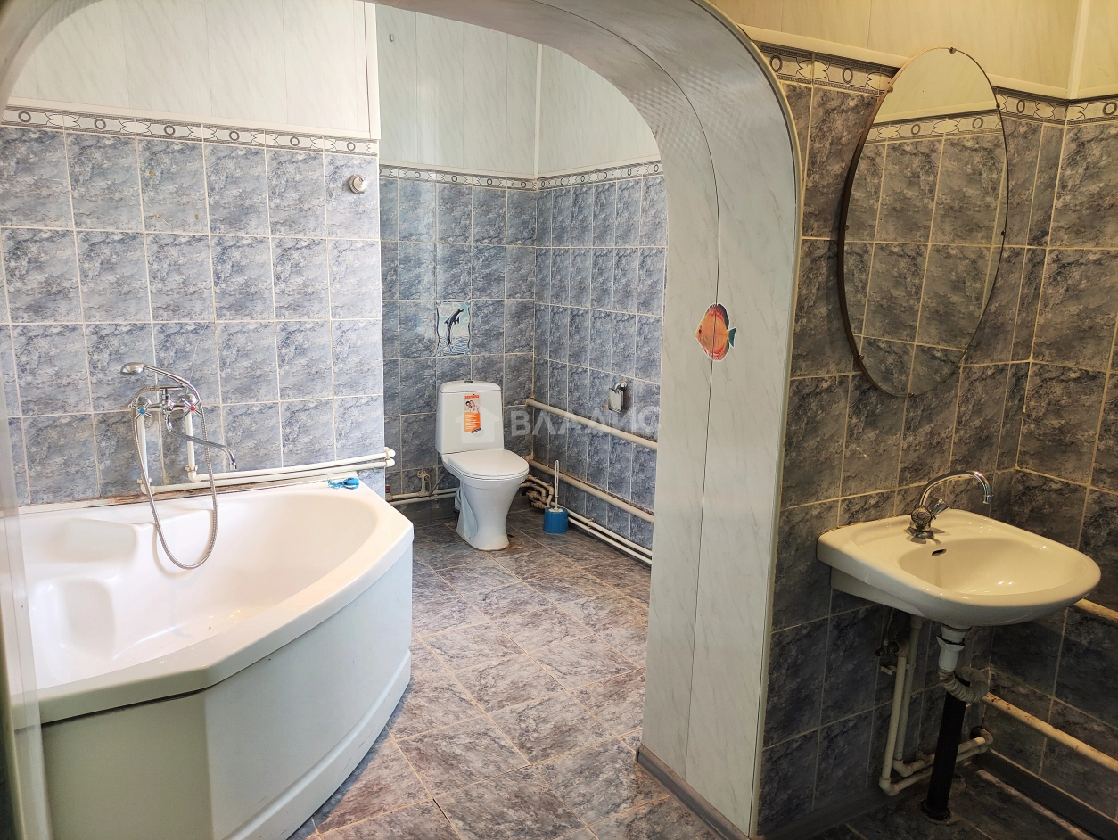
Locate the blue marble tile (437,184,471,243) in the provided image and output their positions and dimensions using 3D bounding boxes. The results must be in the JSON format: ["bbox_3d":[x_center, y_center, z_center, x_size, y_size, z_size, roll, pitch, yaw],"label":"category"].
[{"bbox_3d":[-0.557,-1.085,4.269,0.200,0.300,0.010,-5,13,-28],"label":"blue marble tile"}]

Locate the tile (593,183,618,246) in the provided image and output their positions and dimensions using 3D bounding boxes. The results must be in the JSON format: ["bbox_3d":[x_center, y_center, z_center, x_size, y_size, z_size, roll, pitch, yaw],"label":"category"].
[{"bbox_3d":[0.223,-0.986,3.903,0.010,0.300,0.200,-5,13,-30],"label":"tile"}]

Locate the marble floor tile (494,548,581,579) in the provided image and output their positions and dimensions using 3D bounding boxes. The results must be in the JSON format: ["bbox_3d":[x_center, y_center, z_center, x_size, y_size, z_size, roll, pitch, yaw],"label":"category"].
[{"bbox_3d":[-0.106,0.689,3.817,0.300,0.010,0.300,-5,13,-30],"label":"marble floor tile"}]

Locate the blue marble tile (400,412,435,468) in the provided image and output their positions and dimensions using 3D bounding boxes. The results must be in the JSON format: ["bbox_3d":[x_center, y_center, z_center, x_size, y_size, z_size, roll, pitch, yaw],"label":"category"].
[{"bbox_3d":[-0.769,0.109,4.458,0.200,0.300,0.010,-5,13,-27],"label":"blue marble tile"}]

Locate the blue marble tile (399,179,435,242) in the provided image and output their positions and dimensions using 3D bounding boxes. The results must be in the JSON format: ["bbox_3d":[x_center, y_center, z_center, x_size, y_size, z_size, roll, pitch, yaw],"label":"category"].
[{"bbox_3d":[-0.735,-1.074,4.179,0.200,0.300,0.010,-5,13,-30],"label":"blue marble tile"}]

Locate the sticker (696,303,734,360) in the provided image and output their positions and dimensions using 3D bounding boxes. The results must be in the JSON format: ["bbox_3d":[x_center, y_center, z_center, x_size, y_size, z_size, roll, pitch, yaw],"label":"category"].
[{"bbox_3d":[0.370,-0.208,1.909,0.005,0.134,0.145,-5,13,-30],"label":"sticker"}]

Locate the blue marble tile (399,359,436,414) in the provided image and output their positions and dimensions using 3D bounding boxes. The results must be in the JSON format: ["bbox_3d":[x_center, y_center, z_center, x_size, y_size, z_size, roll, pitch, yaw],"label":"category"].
[{"bbox_3d":[-0.756,-0.183,4.368,0.200,0.300,0.010,-5,13,-28],"label":"blue marble tile"}]

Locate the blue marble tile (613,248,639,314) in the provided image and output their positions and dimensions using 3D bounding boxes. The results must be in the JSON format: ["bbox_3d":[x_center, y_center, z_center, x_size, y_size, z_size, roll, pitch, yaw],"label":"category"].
[{"bbox_3d":[0.322,-0.660,3.834,0.010,0.300,0.200,-5,13,-30],"label":"blue marble tile"}]

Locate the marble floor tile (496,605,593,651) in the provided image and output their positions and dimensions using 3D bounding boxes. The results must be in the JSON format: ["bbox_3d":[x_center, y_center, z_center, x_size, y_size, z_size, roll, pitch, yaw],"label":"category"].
[{"bbox_3d":[-0.066,0.826,3.176,0.300,0.010,0.300,-5,13,-29],"label":"marble floor tile"}]

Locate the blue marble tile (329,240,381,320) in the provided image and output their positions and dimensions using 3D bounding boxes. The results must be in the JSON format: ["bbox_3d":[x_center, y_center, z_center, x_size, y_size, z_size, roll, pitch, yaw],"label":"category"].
[{"bbox_3d":[-0.783,-0.538,3.100,0.200,0.300,0.010,-5,13,-29],"label":"blue marble tile"}]

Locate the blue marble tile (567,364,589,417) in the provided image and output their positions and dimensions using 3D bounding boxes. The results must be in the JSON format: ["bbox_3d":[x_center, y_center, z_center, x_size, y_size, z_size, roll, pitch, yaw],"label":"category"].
[{"bbox_3d":[0.103,-0.136,4.266,0.010,0.300,0.200,-5,13,-30],"label":"blue marble tile"}]

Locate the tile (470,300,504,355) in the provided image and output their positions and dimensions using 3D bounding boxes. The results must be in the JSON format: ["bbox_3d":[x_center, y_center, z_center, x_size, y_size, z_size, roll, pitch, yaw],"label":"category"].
[{"bbox_3d":[-0.396,-0.513,4.518,0.200,0.300,0.010,-5,13,-28],"label":"tile"}]

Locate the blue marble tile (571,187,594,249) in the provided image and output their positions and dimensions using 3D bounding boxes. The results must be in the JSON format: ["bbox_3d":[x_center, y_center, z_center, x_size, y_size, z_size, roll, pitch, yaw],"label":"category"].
[{"bbox_3d":[0.124,-1.033,4.118,0.010,0.300,0.200,-5,13,-30],"label":"blue marble tile"}]

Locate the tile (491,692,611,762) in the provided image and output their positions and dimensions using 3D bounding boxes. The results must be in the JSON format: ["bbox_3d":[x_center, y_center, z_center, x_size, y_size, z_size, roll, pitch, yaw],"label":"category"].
[{"bbox_3d":[-0.022,0.952,2.509,0.300,0.010,0.300,-5,13,-30],"label":"tile"}]

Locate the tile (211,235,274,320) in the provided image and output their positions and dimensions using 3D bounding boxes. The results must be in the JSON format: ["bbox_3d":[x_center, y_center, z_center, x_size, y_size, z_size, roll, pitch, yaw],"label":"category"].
[{"bbox_3d":[-1.136,-0.508,2.905,0.200,0.300,0.010,-5,13,-28],"label":"tile"}]

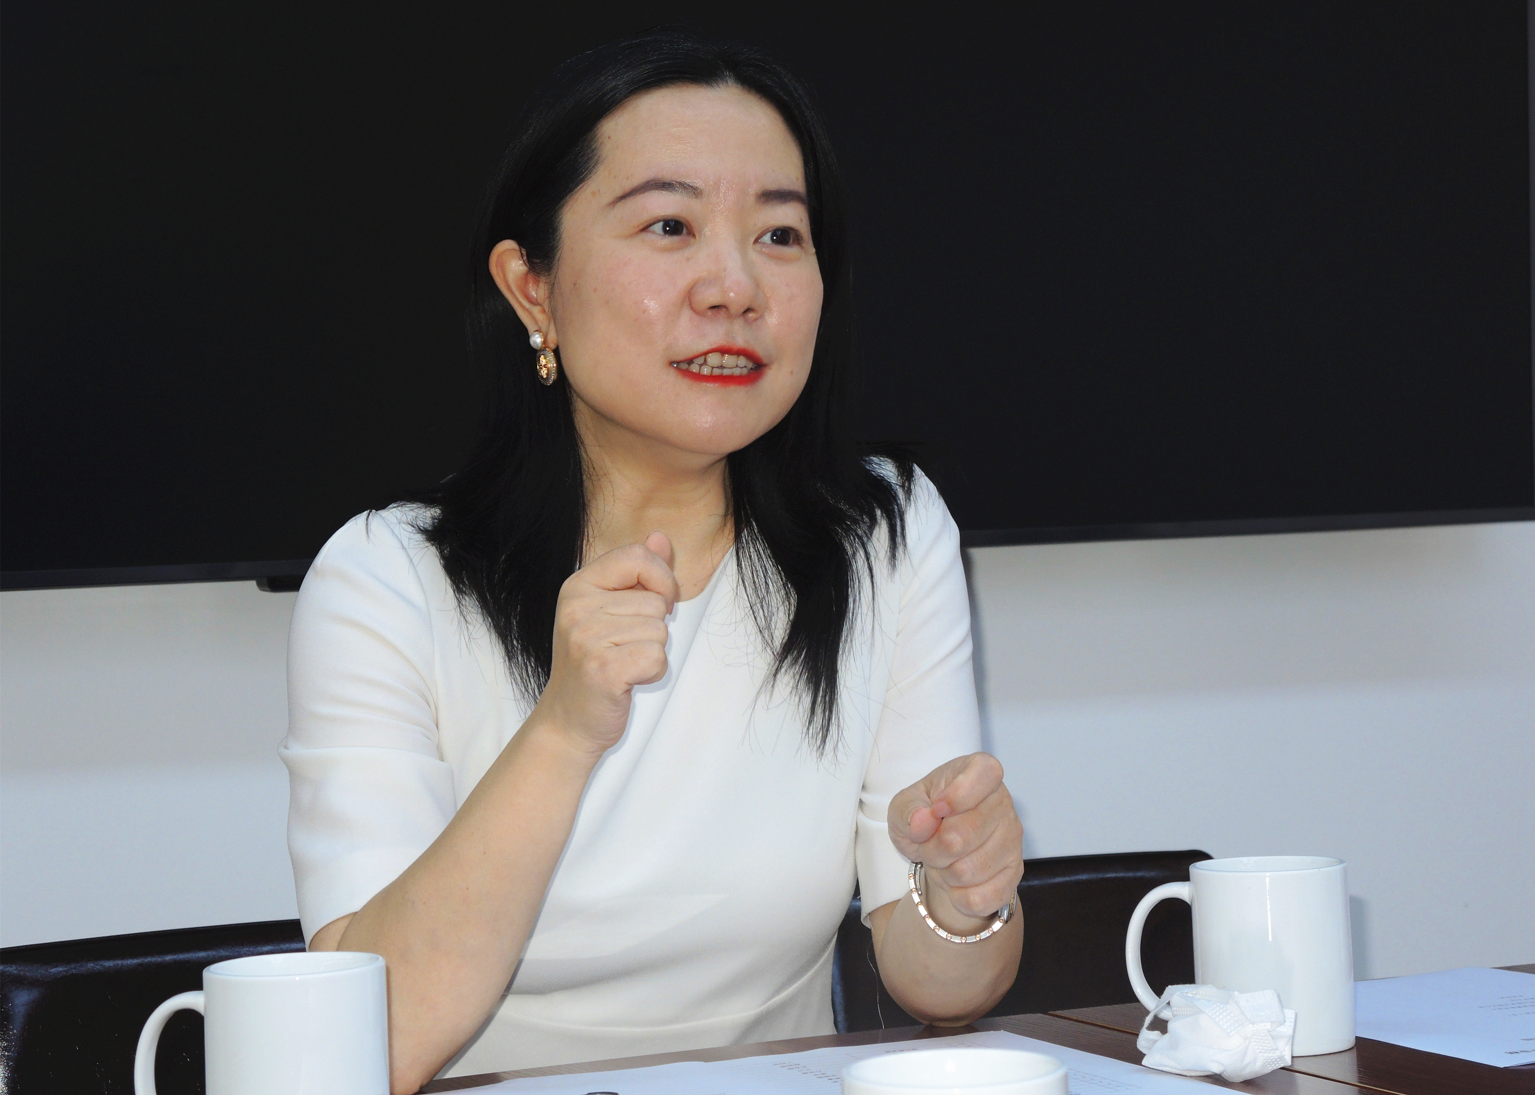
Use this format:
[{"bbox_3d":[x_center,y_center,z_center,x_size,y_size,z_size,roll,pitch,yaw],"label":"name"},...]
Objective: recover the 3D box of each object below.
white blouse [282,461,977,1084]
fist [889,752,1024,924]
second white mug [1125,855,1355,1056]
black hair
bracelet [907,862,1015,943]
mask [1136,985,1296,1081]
[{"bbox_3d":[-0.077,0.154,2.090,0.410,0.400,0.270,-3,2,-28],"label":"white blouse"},{"bbox_3d":[0.091,0.140,1.815,0.068,0.078,0.090,-2,-15,3],"label":"fist"},{"bbox_3d":[0.248,0.214,1.984,0.117,0.096,0.083,-2,2,0],"label":"second white mug"},{"bbox_3d":[-0.056,-0.085,2.050,0.265,0.390,0.240,-3,2,-26],"label":"black hair"},{"bbox_3d":[0.097,0.171,1.880,0.058,0.058,0.012,-1,-22,3],"label":"bracelet"},{"bbox_3d":[0.228,0.246,1.912,0.082,0.043,0.062,-2,2,0],"label":"mask"}]

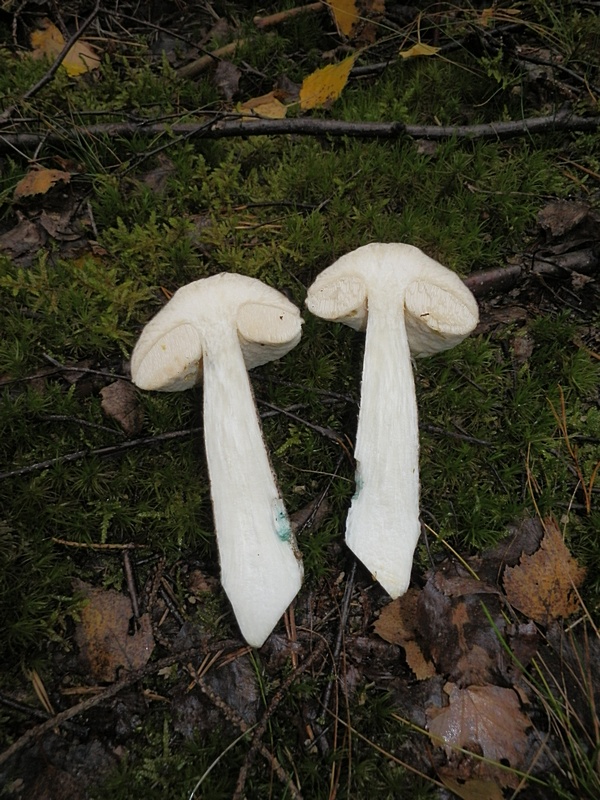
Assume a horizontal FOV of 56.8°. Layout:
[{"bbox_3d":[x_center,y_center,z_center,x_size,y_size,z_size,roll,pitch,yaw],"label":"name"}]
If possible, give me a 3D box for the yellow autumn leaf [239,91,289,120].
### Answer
[{"bbox_3d":[-0.028,-0.216,0.409,0.037,0.008,0.030,-10,67,-5],"label":"yellow autumn leaf"}]

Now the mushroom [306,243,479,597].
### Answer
[{"bbox_3d":[0.043,0.006,0.284,0.089,0.042,0.188,4,62,2],"label":"mushroom"}]

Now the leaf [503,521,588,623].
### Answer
[{"bbox_3d":[0.104,0.072,0.236,0.034,0.008,0.046,11,59,7],"label":"leaf"}]

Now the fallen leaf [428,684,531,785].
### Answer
[{"bbox_3d":[0.067,0.122,0.204,0.037,0.008,0.034,-9,58,-5],"label":"fallen leaf"}]

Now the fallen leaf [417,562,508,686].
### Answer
[{"bbox_3d":[0.066,0.090,0.224,0.035,0.008,0.047,3,58,2],"label":"fallen leaf"}]

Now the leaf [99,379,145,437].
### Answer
[{"bbox_3d":[-0.087,0.003,0.275,0.018,0.007,0.034,-19,60,-12],"label":"leaf"}]

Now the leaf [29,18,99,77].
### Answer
[{"bbox_3d":[-0.191,-0.275,0.440,0.057,0.010,0.037,41,76,1],"label":"leaf"}]

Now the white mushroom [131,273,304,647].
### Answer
[{"bbox_3d":[-0.033,0.023,0.274,0.087,0.041,0.186,-8,62,-4],"label":"white mushroom"}]

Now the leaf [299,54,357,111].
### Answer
[{"bbox_3d":[0.021,-0.240,0.417,0.025,0.008,0.059,45,89,2],"label":"leaf"}]

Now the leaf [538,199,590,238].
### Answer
[{"bbox_3d":[0.168,-0.117,0.353,0.033,0.008,0.021,-32,67,-10],"label":"leaf"}]

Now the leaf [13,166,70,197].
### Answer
[{"bbox_3d":[-0.171,-0.144,0.364,0.038,0.008,0.023,-30,71,-16],"label":"leaf"}]

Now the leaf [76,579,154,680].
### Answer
[{"bbox_3d":[-0.076,0.089,0.226,0.027,0.007,0.044,-25,61,-15],"label":"leaf"}]

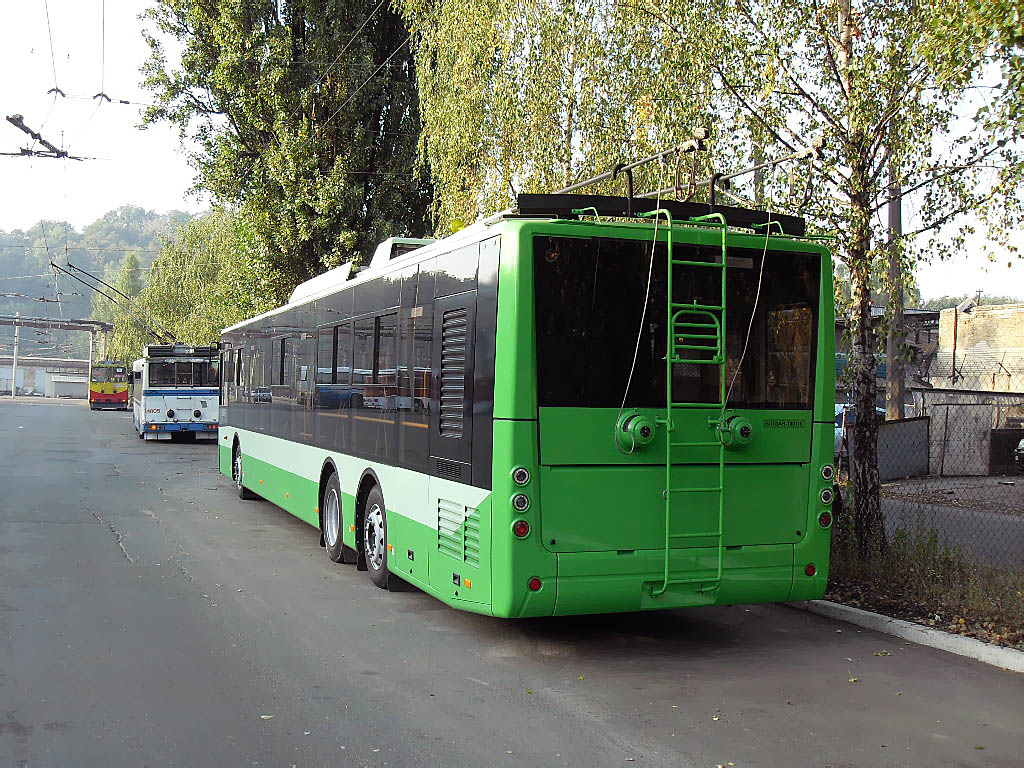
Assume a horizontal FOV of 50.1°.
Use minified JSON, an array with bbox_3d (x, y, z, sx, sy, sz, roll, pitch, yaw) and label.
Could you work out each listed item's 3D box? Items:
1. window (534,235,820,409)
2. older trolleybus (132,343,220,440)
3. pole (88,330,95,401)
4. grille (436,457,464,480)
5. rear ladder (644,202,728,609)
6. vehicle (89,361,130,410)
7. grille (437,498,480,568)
[{"bbox_3d":[1.141,-0.377,7.310,2.170,1.080,0.060,1,-1,-22],"label":"window"},{"bbox_3d":[-12.572,0.317,40.627,2.500,3.200,11.800,1,-1,-20],"label":"older trolleybus"},{"bbox_3d":[-39.619,-1.600,103.000,0.250,6.800,0.250,1,-1,-22],"label":"pole"},{"bbox_3d":[-0.448,0.615,7.805,0.020,0.105,0.560,1,-1,-22],"label":"grille"},{"bbox_3d":[1.126,0.120,7.335,0.445,2.550,0.430,1,-1,-22],"label":"rear ladder"},{"bbox_3d":[-30.642,0.210,83.235,2.500,3.400,11.600,1,-1,-20],"label":"vehicle"},{"bbox_3d":[-0.372,1.025,7.594,0.040,0.390,0.880,1,-1,-22],"label":"grille"}]

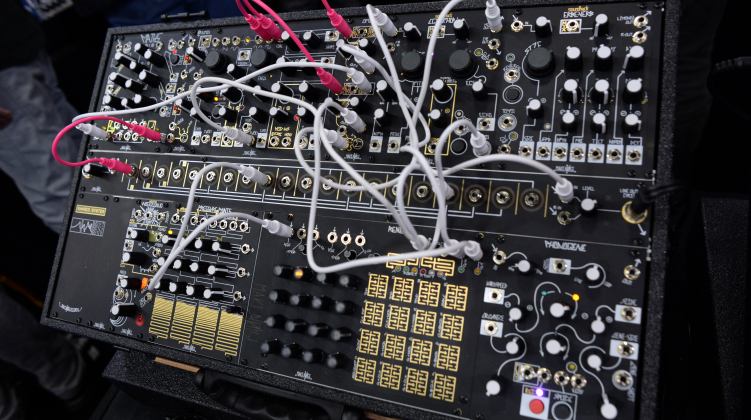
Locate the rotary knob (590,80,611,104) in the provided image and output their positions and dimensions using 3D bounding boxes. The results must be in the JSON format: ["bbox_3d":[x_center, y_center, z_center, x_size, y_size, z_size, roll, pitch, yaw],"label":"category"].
[{"bbox_3d":[0.156,-0.082,0.345,0.012,0.017,0.013,-4,78,20],"label":"rotary knob"}]

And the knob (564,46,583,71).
[{"bbox_3d":[0.140,-0.109,0.357,0.012,0.017,0.013,-4,78,20],"label":"knob"}]

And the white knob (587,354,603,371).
[{"bbox_3d":[0.139,0.096,0.318,0.011,0.015,0.012,-4,78,20],"label":"white knob"}]

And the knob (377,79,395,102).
[{"bbox_3d":[0.008,-0.096,0.400,0.012,0.017,0.013,-5,77,21],"label":"knob"}]

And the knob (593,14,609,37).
[{"bbox_3d":[0.156,-0.128,0.346,0.011,0.015,0.012,-5,77,21],"label":"knob"}]

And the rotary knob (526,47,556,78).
[{"bbox_3d":[0.118,-0.107,0.361,0.021,0.012,0.020,-4,78,20],"label":"rotary knob"}]

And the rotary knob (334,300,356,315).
[{"bbox_3d":[-0.024,0.074,0.380,0.012,0.015,0.013,-4,78,20],"label":"rotary knob"}]

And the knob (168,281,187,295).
[{"bbox_3d":[-0.175,0.069,0.444,0.011,0.014,0.011,-4,77,20],"label":"knob"}]

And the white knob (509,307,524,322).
[{"bbox_3d":[0.094,0.070,0.334,0.011,0.014,0.012,-4,78,20],"label":"white knob"}]

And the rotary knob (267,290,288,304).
[{"bbox_3d":[-0.079,0.070,0.406,0.011,0.015,0.012,-4,78,20],"label":"rotary knob"}]

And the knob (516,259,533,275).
[{"bbox_3d":[0.102,0.039,0.342,0.011,0.014,0.011,6,81,22],"label":"knob"}]

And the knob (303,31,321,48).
[{"bbox_3d":[-0.056,-0.148,0.436,0.013,0.015,0.012,-4,78,20],"label":"knob"}]

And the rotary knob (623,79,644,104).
[{"bbox_3d":[0.175,-0.081,0.339,0.012,0.015,0.013,-4,77,20],"label":"rotary knob"}]

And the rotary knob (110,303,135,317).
[{"bbox_3d":[-0.229,0.090,0.453,0.012,0.017,0.013,-4,78,20],"label":"rotary knob"}]

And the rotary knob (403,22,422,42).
[{"bbox_3d":[0.029,-0.146,0.409,0.011,0.014,0.011,-1,79,21],"label":"rotary knob"}]

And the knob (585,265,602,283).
[{"bbox_3d":[0.140,0.041,0.323,0.012,0.015,0.013,-4,78,20],"label":"knob"}]

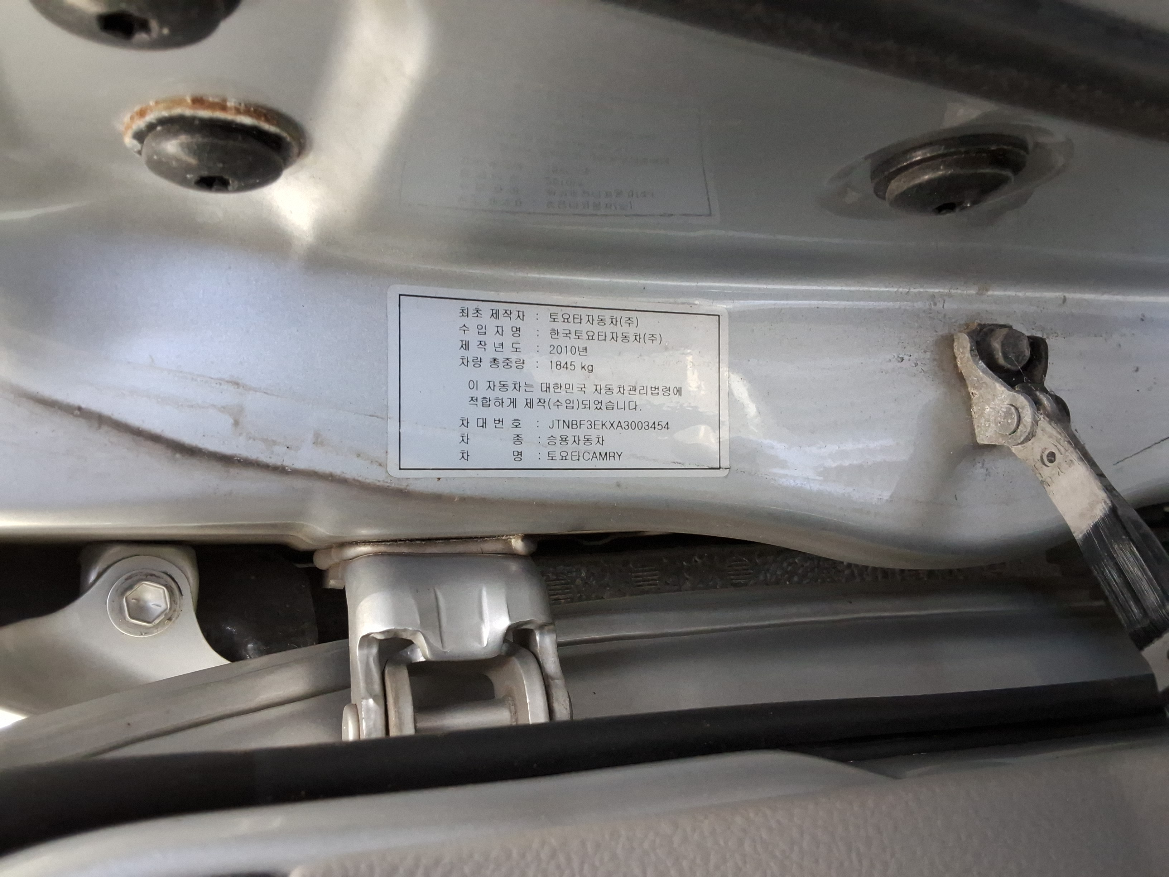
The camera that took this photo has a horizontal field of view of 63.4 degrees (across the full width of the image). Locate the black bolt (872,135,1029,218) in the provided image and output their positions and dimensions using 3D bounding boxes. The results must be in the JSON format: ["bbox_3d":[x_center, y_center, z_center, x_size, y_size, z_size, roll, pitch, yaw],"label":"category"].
[{"bbox_3d":[0.077,-0.057,0.200,0.032,0.032,0.011,155,112,-67],"label":"black bolt"}]

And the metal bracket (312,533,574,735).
[{"bbox_3d":[-0.038,0.053,0.252,0.038,0.062,0.052,175,95,-69],"label":"metal bracket"}]

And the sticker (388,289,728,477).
[{"bbox_3d":[-0.004,-0.013,0.249,0.001,0.095,0.048,175,95,-69],"label":"sticker"}]

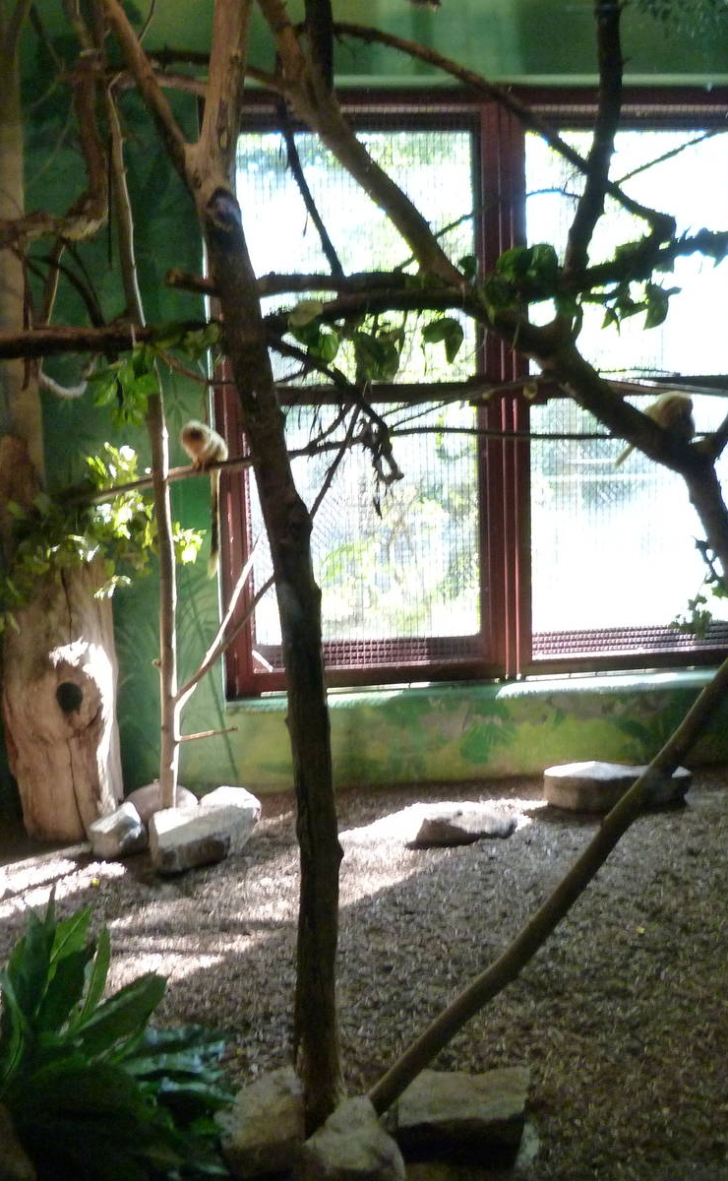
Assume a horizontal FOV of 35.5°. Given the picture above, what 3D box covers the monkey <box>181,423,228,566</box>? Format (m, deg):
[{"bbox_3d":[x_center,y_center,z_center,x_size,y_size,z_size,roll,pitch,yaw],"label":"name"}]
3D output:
[{"bbox_3d":[-0.553,-0.331,3.950,0.110,0.510,0.150,2,7,30],"label":"monkey"}]

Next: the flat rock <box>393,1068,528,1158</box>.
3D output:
[{"bbox_3d":[0.189,1.015,2.211,0.230,0.075,0.180,-2,6,0],"label":"flat rock"}]

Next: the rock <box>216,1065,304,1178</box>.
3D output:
[{"bbox_3d":[-0.202,1.007,2.168,0.150,0.135,0.145,-3,6,-10],"label":"rock"}]

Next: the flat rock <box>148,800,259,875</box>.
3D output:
[{"bbox_3d":[-0.559,0.840,3.899,0.335,0.120,0.175,-6,8,-35],"label":"flat rock"}]

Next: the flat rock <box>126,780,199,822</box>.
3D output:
[{"bbox_3d":[-0.749,0.794,4.230,0.245,0.140,0.190,-3,6,-10],"label":"flat rock"}]

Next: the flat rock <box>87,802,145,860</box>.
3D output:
[{"bbox_3d":[-0.862,0.845,3.964,0.155,0.125,0.180,-5,7,-25],"label":"flat rock"}]

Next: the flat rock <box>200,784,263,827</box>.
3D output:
[{"bbox_3d":[-0.479,0.800,4.171,0.205,0.125,0.170,-4,7,-15],"label":"flat rock"}]

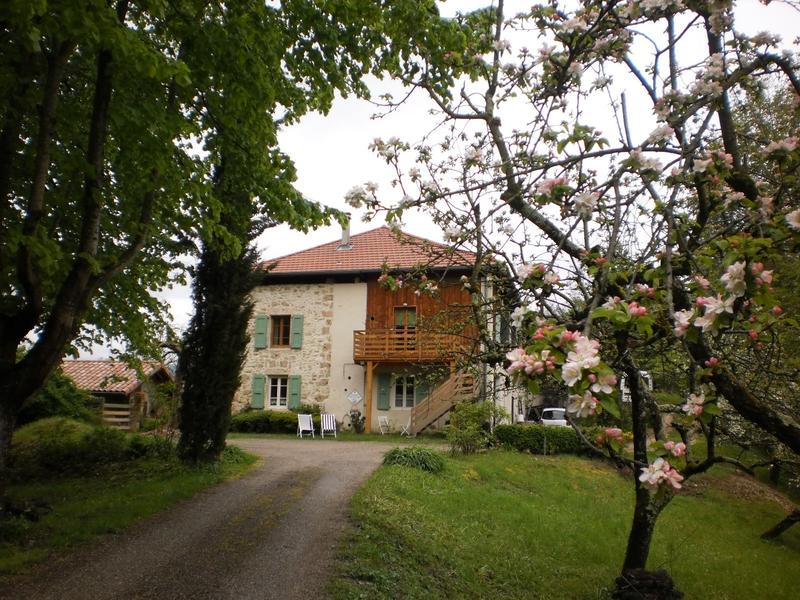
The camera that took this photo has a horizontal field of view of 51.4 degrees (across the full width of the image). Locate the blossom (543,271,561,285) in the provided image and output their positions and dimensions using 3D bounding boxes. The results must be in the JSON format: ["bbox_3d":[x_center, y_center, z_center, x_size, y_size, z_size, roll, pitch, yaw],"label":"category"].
[{"bbox_3d":[0.455,-0.067,2.500,0.052,0.040,0.042,0,-6,10],"label":"blossom"}]

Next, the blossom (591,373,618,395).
[{"bbox_3d":[0.491,0.201,2.000,0.065,0.050,0.052,-1,-6,14],"label":"blossom"}]

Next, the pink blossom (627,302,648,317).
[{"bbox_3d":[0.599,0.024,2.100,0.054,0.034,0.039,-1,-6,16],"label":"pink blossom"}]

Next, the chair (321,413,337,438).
[{"bbox_3d":[-2.667,4.670,31.000,0.550,0.900,0.850,2,-6,-8],"label":"chair"}]

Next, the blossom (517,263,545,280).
[{"bbox_3d":[0.392,-0.085,2.500,0.082,0.051,0.060,0,-6,9],"label":"blossom"}]

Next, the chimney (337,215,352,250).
[{"bbox_3d":[-2.332,-2.833,35.000,0.580,1.500,0.580,-1,-6,19],"label":"chimney"}]

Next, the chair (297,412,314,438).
[{"bbox_3d":[-3.524,4.669,31.000,0.550,0.900,0.850,2,-6,-14],"label":"chair"}]

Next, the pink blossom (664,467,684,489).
[{"bbox_3d":[0.660,0.426,2.000,0.047,0.050,0.044,-1,-6,18],"label":"pink blossom"}]

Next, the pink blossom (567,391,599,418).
[{"bbox_3d":[0.439,0.251,2.000,0.075,0.064,0.062,-1,-6,12],"label":"pink blossom"}]

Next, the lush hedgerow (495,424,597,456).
[{"bbox_3d":[4.454,4.287,25.500,3.100,0.900,0.900,-1,-6,18],"label":"lush hedgerow"}]

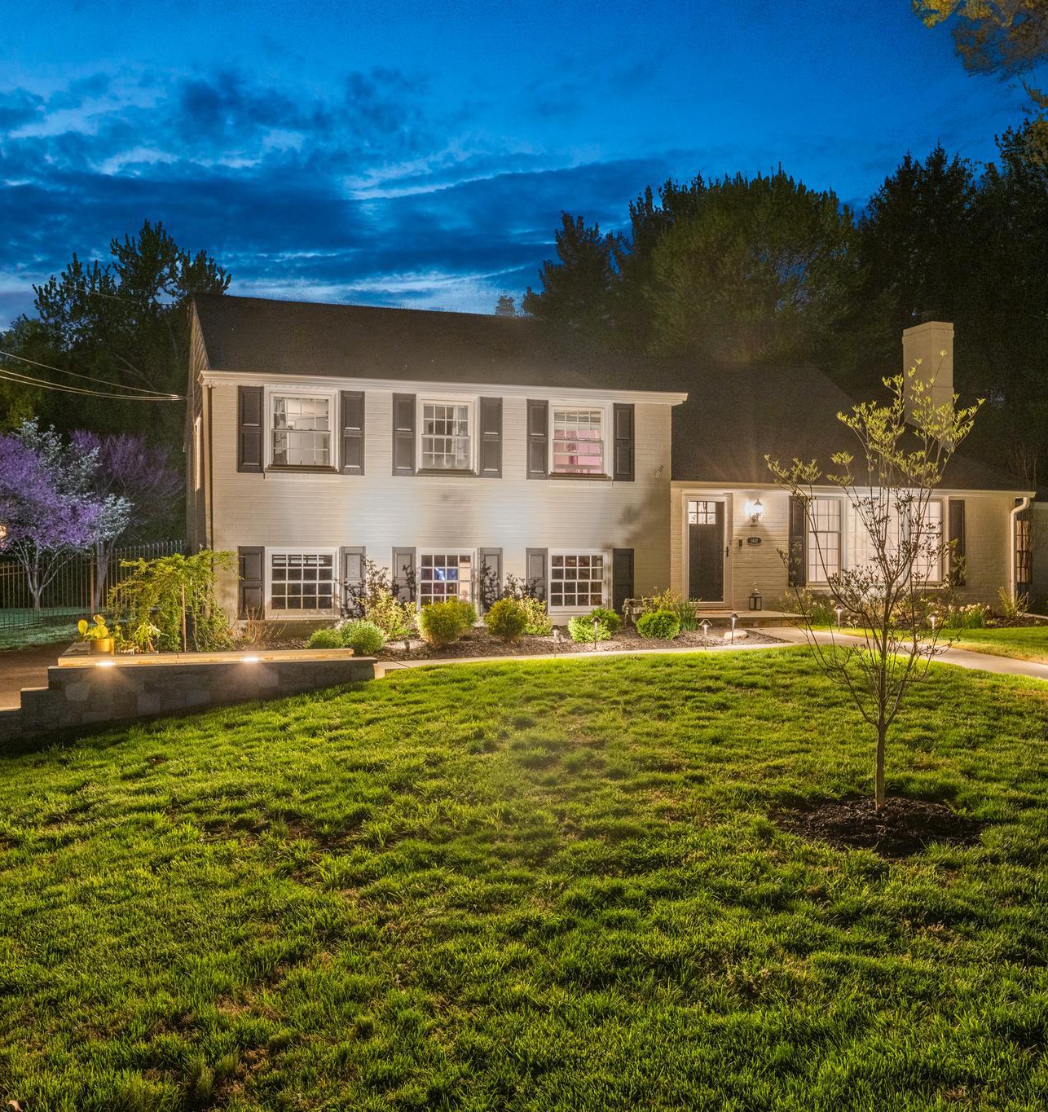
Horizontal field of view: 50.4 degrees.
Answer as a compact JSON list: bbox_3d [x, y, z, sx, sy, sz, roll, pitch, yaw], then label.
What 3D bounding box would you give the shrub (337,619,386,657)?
[{"bbox_3d":[-2.175,1.092,14.900,0.664,0.507,0.650,0,-1,-18],"label":"shrub"}]

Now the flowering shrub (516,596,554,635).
[{"bbox_3d":[0.149,0.927,17.000,0.598,0.578,0.600,0,-1,0],"label":"flowering shrub"}]

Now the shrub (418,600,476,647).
[{"bbox_3d":[-1.109,0.951,15.900,0.820,0.671,0.780,0,-1,0],"label":"shrub"}]

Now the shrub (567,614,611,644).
[{"bbox_3d":[0.967,1.083,16.500,0.638,0.426,0.620,0,-1,0],"label":"shrub"}]

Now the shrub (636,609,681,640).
[{"bbox_3d":[2.065,1.042,17.100,0.702,0.481,0.660,0,-1,0],"label":"shrub"}]

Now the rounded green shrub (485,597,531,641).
[{"bbox_3d":[-0.242,0.938,16.500,0.658,0.638,0.640,0,-1,0],"label":"rounded green shrub"}]

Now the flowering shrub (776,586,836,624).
[{"bbox_3d":[4.975,0.885,19.600,1.011,0.666,0.850,0,-1,-18],"label":"flowering shrub"}]

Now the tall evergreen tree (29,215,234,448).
[{"bbox_3d":[-14.870,-5.450,42.000,7.500,14.300,7.200,0,-1,-18],"label":"tall evergreen tree"}]

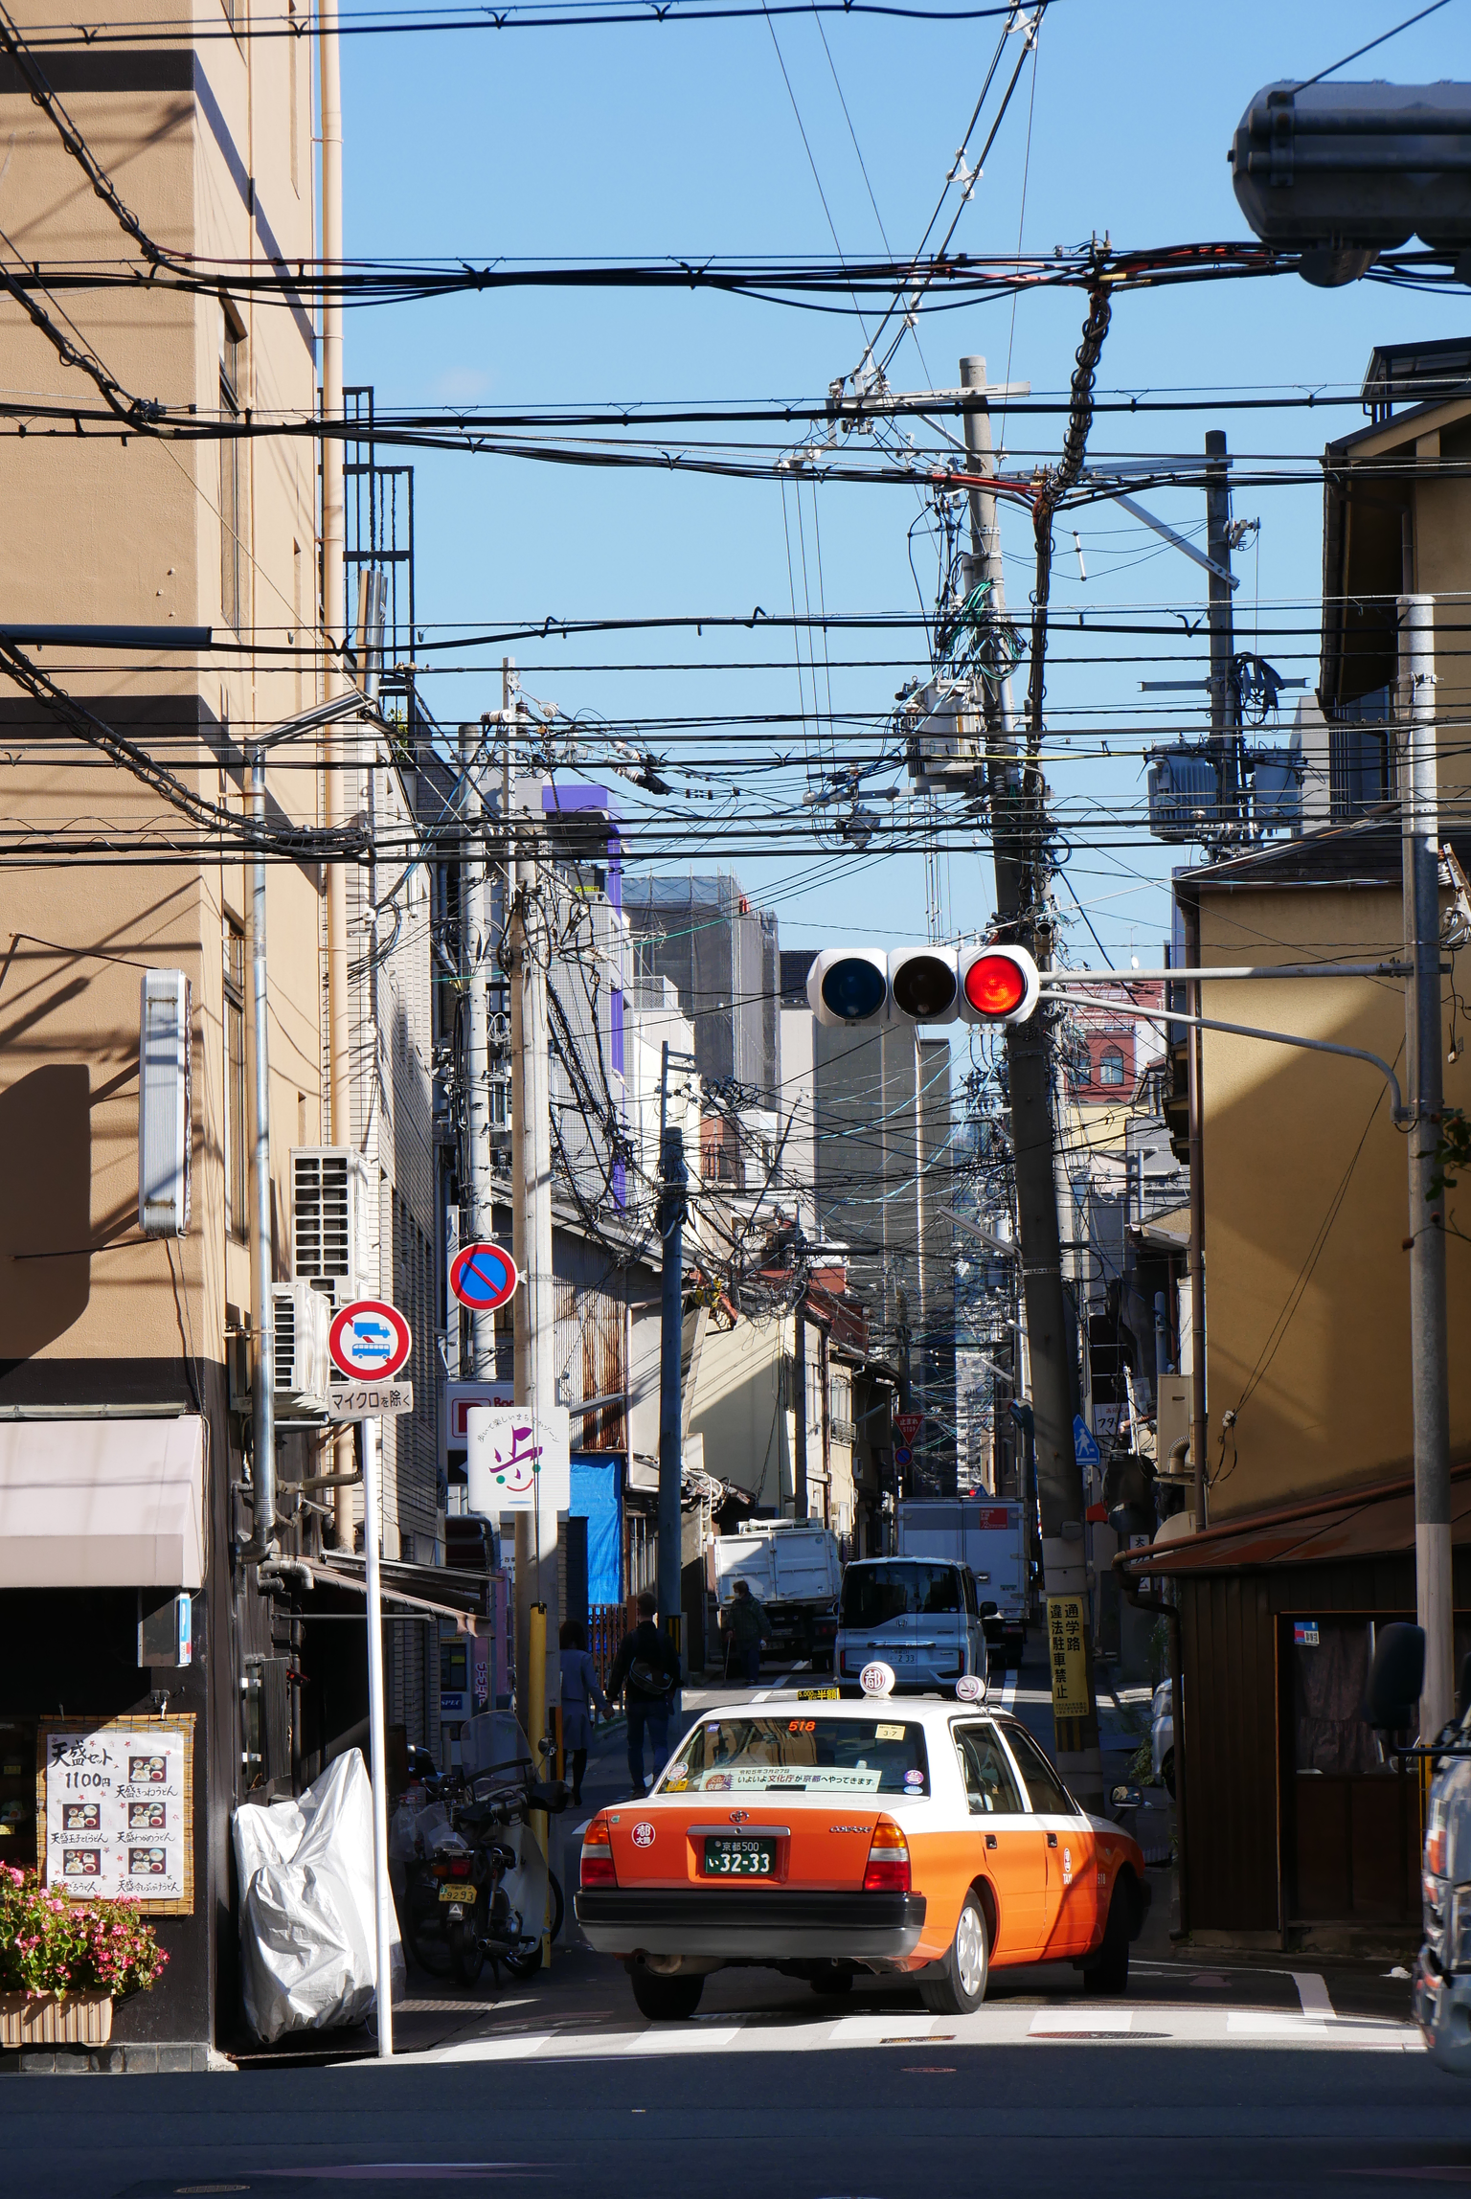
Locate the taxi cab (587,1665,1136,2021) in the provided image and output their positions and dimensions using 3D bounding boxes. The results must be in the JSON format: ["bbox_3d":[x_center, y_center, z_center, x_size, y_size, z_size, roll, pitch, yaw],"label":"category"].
[{"bbox_3d":[0.682,3.580,37.047,1.720,1.620,4.620,-2,-3,17],"label":"taxi cab"}]

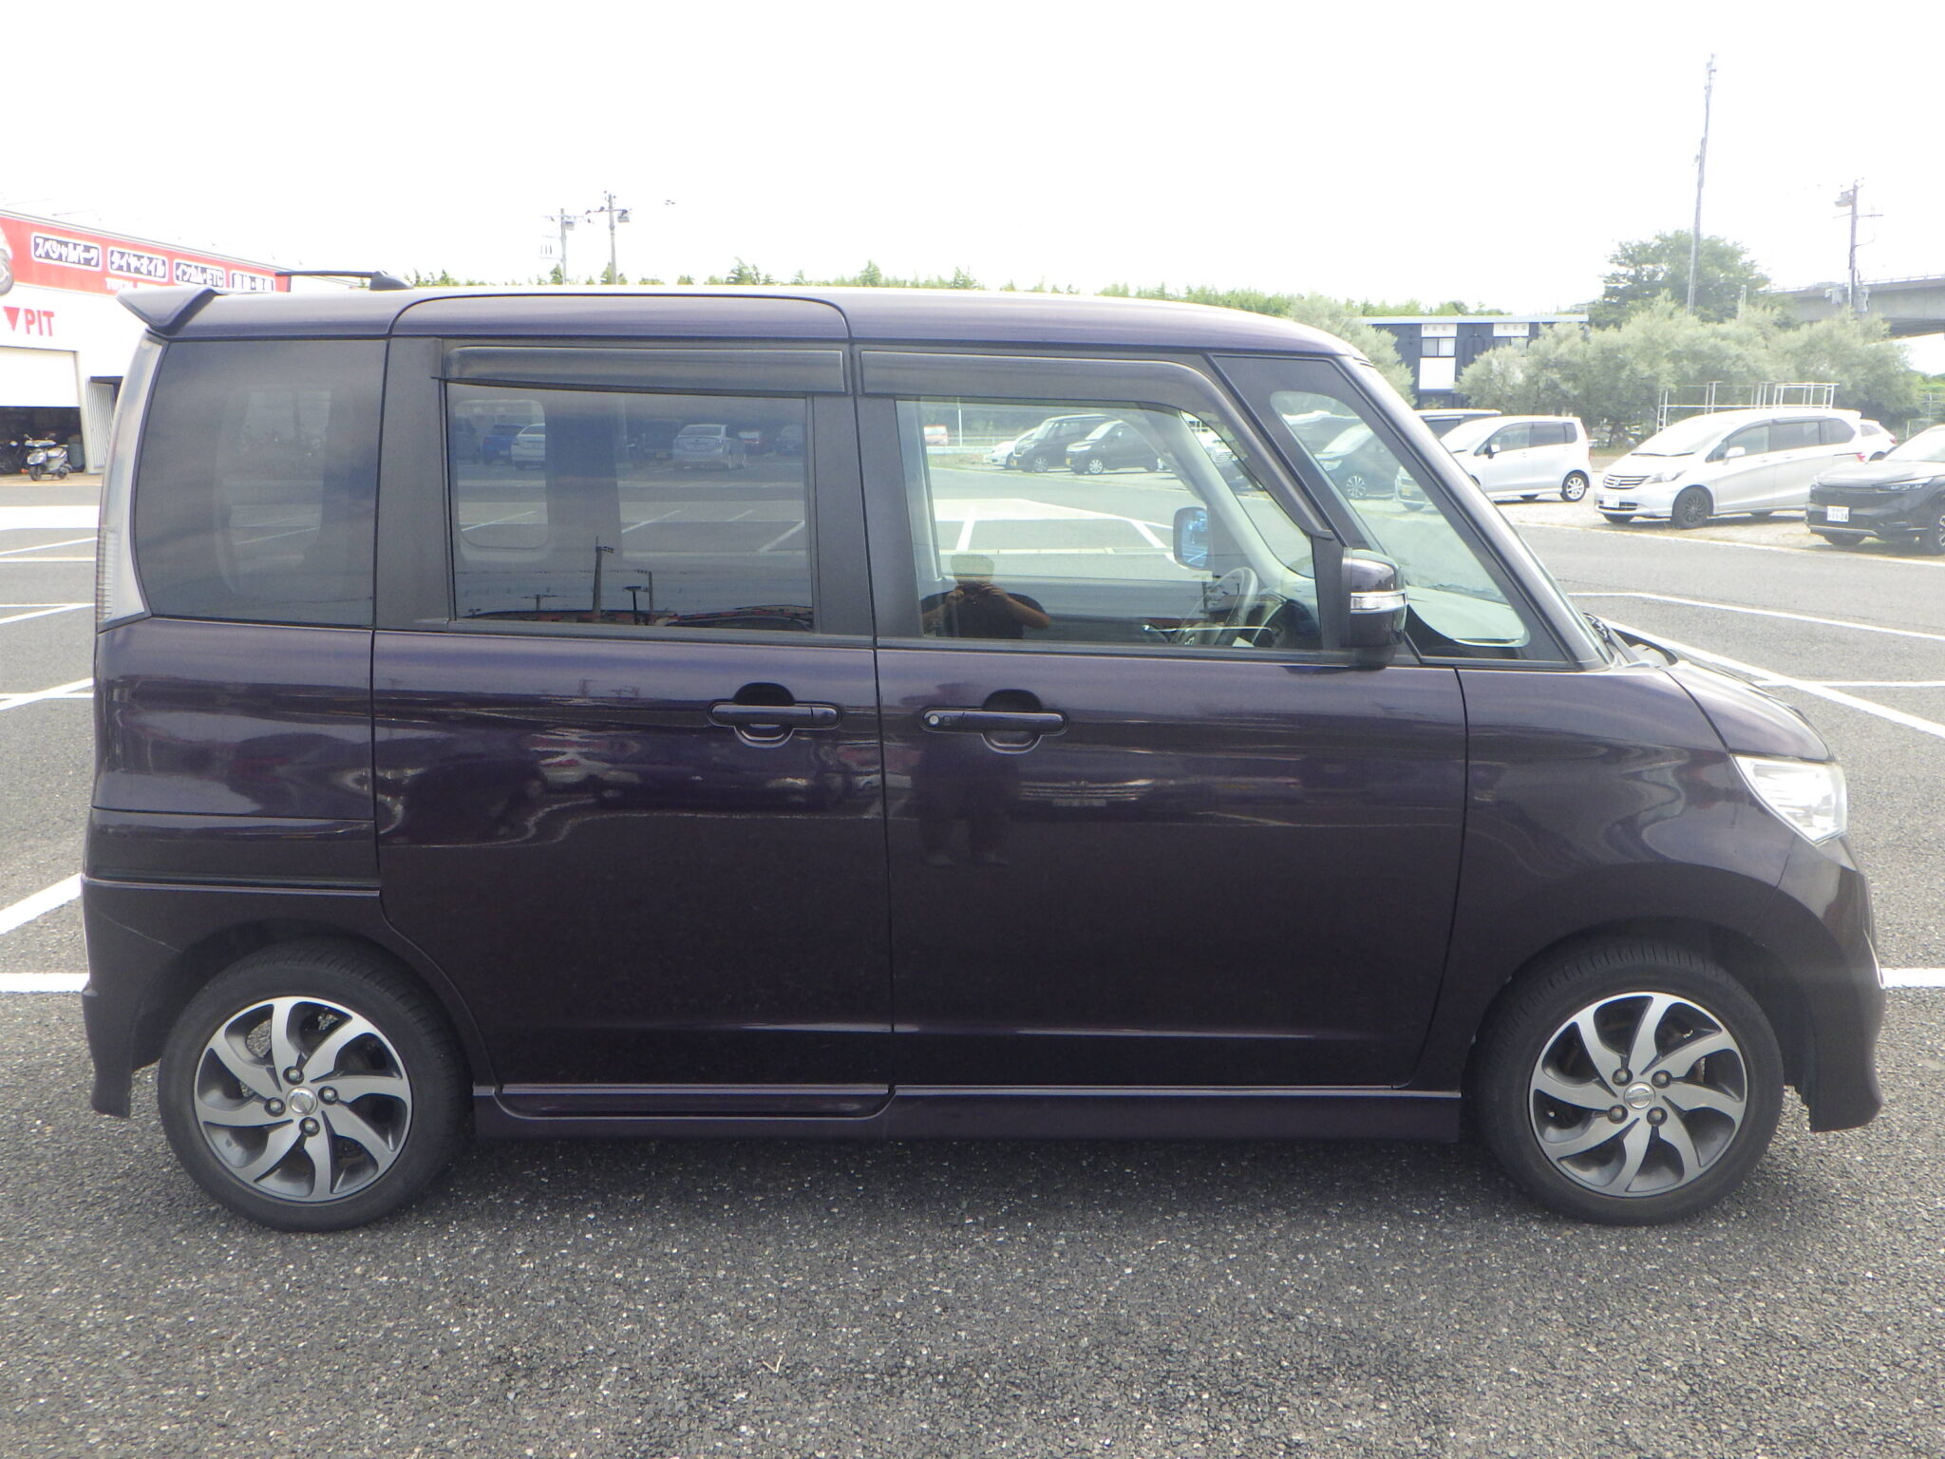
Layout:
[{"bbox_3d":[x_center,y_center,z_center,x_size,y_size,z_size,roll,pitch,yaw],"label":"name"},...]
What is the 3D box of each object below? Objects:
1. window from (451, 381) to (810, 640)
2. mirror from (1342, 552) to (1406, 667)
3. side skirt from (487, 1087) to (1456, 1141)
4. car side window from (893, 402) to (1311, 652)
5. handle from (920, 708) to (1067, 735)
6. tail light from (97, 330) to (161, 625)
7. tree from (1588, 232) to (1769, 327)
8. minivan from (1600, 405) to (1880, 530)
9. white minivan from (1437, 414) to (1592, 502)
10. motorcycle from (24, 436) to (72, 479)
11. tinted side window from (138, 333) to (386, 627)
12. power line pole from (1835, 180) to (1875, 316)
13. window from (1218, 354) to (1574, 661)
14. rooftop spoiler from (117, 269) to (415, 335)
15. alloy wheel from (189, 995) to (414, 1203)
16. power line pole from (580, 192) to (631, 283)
[{"bbox_3d":[-0.580,-0.372,2.673,0.615,0.420,0.050,0,3,0],"label":"window"},{"bbox_3d":[0.638,-0.189,2.553,0.105,0.175,0.190,2,11,12],"label":"mirror"},{"bbox_3d":[-0.008,0.684,2.848,1.770,0.100,0.080,0,11,0],"label":"side skirt"},{"bbox_3d":[0.230,-0.356,2.697,0.750,0.460,0.050,0,2,0],"label":"car side window"},{"bbox_3d":[0.035,-0.011,2.687,0.243,0.042,0.045,0,8,0],"label":"handle"},{"bbox_3d":[-1.476,-0.425,2.725,0.190,0.520,0.170,0,11,0],"label":"tail light"},{"bbox_3d":[26.023,-13.959,58.414,6.800,8.246,6.500,5,12,24],"label":"tree"},{"bbox_3d":[11.889,-4.133,24.714,4.215,1.715,1.695,-3,11,-15],"label":"minivan"},{"bbox_3d":[9.580,-4.894,28.793,3.395,1.620,1.475,-4,12,-20],"label":"white minivan"},{"bbox_3d":[-22.689,-6.650,38.638,0.710,1.140,1.760,0,11,-1],"label":"motorcycle"},{"bbox_3d":[-1.205,-0.410,2.670,0.440,0.480,0.060,1,3,3],"label":"tinted side window"},{"bbox_3d":[37.394,-17.511,67.922,2.000,11.840,1.200,0,11,0],"label":"power line pole"},{"bbox_3d":[0.720,-0.369,2.691,0.615,0.520,0.080,-1,2,-4],"label":"window"},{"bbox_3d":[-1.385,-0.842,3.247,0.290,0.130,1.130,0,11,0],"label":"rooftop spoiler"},{"bbox_3d":[-1.200,0.653,2.881,0.405,0.405,0.150,0,11,0],"label":"alloy wheel"},{"bbox_3d":[-15.685,-17.782,69.906,1.900,11.630,1.000,0,11,0],"label":"power line pole"}]

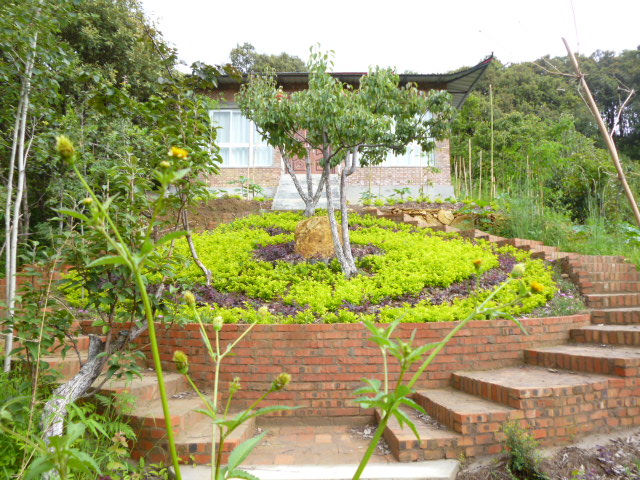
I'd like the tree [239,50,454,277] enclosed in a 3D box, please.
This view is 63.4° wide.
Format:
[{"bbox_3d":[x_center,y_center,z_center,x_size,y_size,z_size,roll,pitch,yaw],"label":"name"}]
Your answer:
[{"bbox_3d":[0.324,-0.973,6.298,2.500,2.830,2.200,0,-5,0],"label":"tree"}]

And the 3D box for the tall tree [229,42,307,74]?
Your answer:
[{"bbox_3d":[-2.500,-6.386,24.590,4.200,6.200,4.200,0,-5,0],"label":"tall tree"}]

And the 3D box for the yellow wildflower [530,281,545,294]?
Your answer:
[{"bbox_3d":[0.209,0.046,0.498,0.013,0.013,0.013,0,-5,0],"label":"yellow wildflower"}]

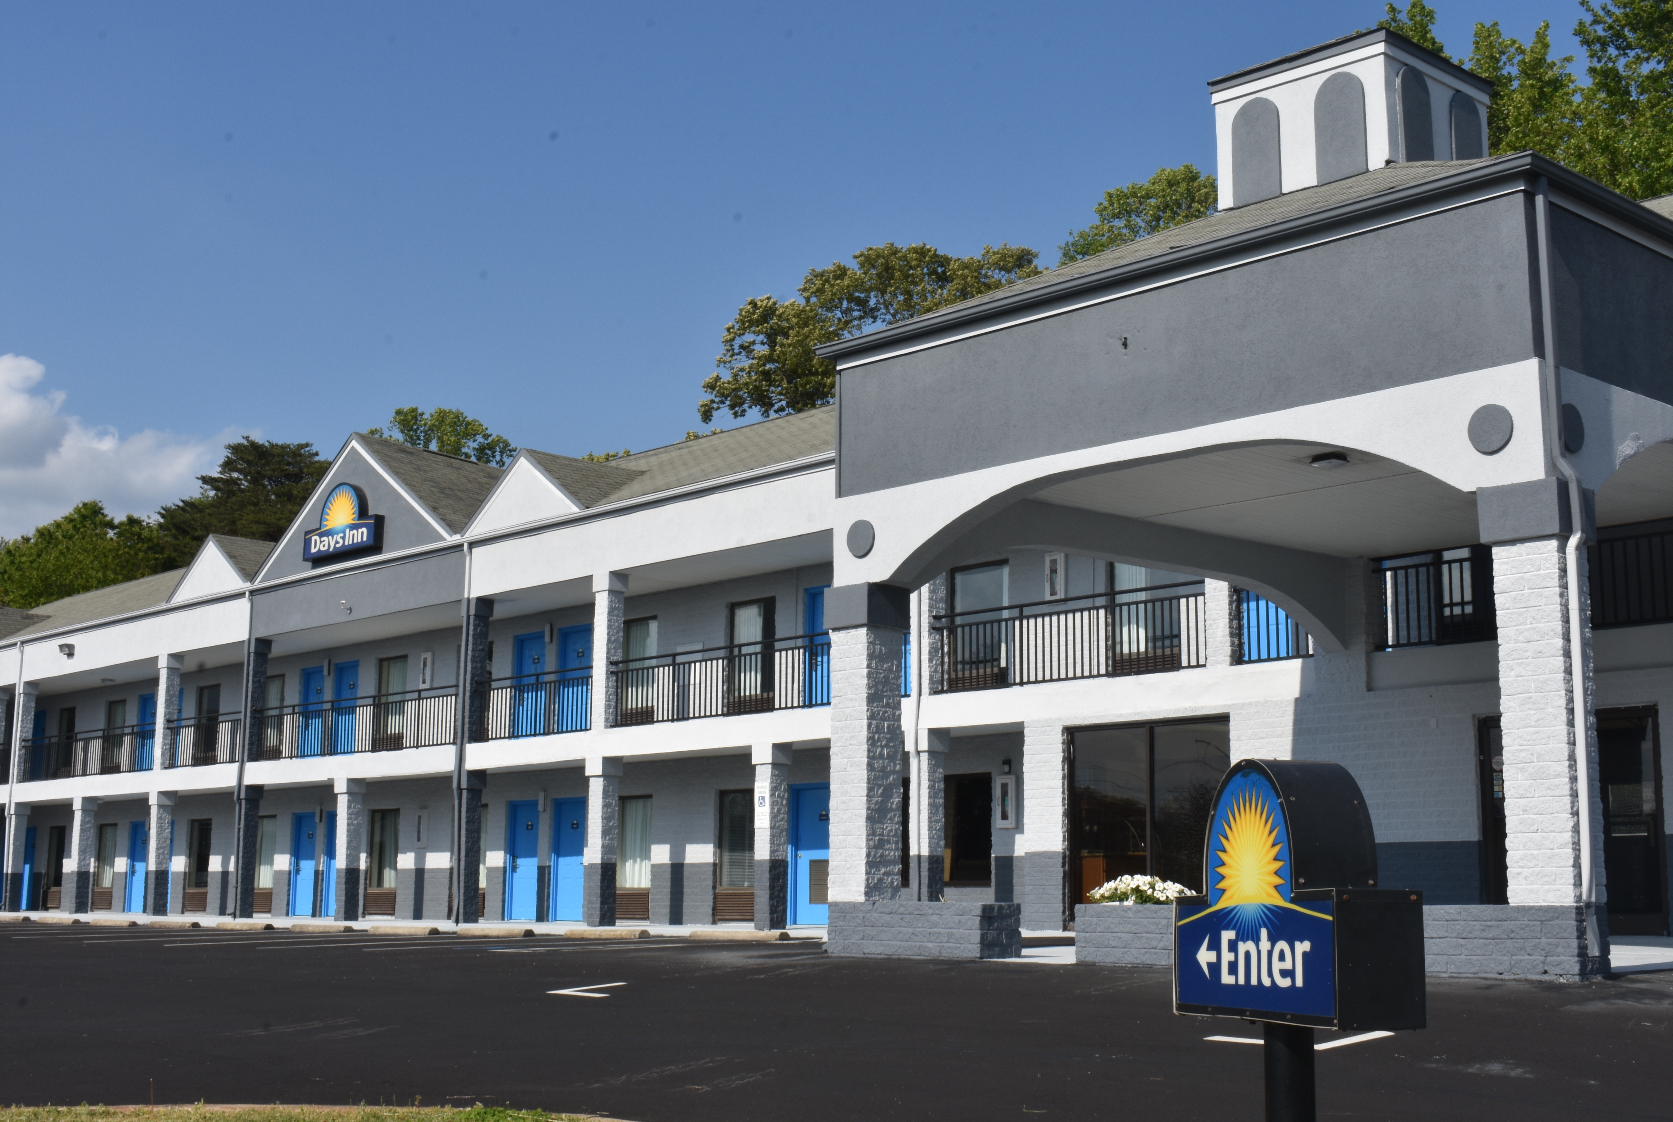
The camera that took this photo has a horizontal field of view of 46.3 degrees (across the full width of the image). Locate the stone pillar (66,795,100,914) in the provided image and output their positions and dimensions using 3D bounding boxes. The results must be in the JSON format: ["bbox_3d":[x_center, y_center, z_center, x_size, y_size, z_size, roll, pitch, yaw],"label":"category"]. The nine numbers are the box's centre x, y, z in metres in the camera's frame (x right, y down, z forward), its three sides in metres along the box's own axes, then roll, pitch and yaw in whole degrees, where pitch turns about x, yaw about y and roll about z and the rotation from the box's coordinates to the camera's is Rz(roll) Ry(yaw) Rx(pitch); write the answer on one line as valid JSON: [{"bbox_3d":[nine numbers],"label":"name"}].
[{"bbox_3d":[-16.736,6.561,43.454,0.410,2.515,0.410,9,-13,-42],"label":"stone pillar"}]

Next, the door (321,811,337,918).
[{"bbox_3d":[-9.840,5.966,38.641,0.090,2.069,1.019,9,-13,-43],"label":"door"}]

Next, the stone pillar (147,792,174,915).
[{"bbox_3d":[-14.121,6.097,40.720,0.404,2.565,0.404,9,-13,-43],"label":"stone pillar"}]

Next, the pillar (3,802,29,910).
[{"bbox_3d":[-19.302,6.979,45.968,0.404,2.565,0.404,9,-13,-43],"label":"pillar"}]

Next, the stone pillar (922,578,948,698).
[{"bbox_3d":[1.177,0.561,24.945,0.350,2.380,0.350,10,-14,-43],"label":"stone pillar"}]

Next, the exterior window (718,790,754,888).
[{"bbox_3d":[-1.450,4.302,30.182,0.090,1.527,1.093,9,-13,-43],"label":"exterior window"}]

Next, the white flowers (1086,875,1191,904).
[{"bbox_3d":[2.213,2.388,14.138,0.420,0.265,0.910,9,-13,-42],"label":"white flowers"}]

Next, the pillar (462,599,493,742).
[{"bbox_3d":[-6.025,1.852,32.687,0.410,2.380,0.410,9,-13,-42],"label":"pillar"}]

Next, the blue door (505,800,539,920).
[{"bbox_3d":[-5.437,5.216,34.180,0.090,2.069,1.019,9,-13,-43],"label":"blue door"}]

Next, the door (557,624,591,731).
[{"bbox_3d":[-4.496,2.158,33.732,0.090,2.069,1.019,9,-13,-43],"label":"door"}]

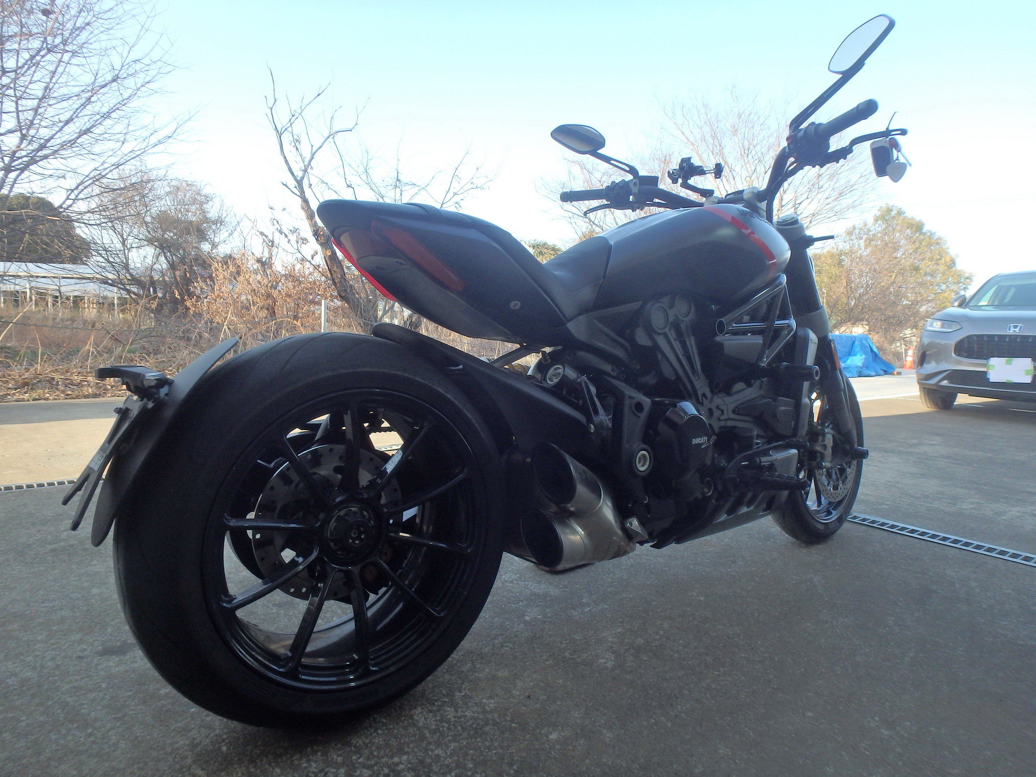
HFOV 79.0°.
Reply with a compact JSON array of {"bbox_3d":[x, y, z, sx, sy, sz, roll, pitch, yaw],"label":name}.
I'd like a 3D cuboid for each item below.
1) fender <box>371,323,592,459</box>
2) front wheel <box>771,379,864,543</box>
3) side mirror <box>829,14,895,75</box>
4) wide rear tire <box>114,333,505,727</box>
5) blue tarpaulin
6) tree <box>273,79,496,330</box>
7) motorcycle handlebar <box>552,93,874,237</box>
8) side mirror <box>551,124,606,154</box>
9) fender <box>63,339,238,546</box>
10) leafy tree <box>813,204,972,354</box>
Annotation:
[{"bbox_3d":[-0.081,0.020,1.236,0.450,0.285,0.220,-3,4,-37],"label":"fender"},{"bbox_3d":[0.972,0.198,2.060,0.600,0.600,0.120,-3,2,-42],"label":"front wheel"},{"bbox_3d":[0.718,-0.719,1.317,0.030,0.085,0.165,13,-23,-14],"label":"side mirror"},{"bbox_3d":[-0.306,0.230,1.073,0.648,0.648,0.240,-3,4,-37],"label":"wide rear tire"},{"bbox_3d":[7.507,-0.771,14.200,1.900,0.963,1.700,1,4,0],"label":"blue tarpaulin"},{"bbox_3d":[-2.142,-2.461,9.700,3.400,4.784,3.000,0,4,-12],"label":"tree"},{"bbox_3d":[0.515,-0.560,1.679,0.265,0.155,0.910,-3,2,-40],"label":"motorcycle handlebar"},{"bbox_3d":[0.188,-0.744,1.883,0.165,0.085,0.030,28,-5,18],"label":"side mirror"},{"bbox_3d":[-0.514,0.074,0.905,0.250,0.310,0.200,-3,4,-37],"label":"fender"},{"bbox_3d":[15.453,-4.329,26.000,6.600,6.577,6.200,3,5,30],"label":"leafy tree"}]

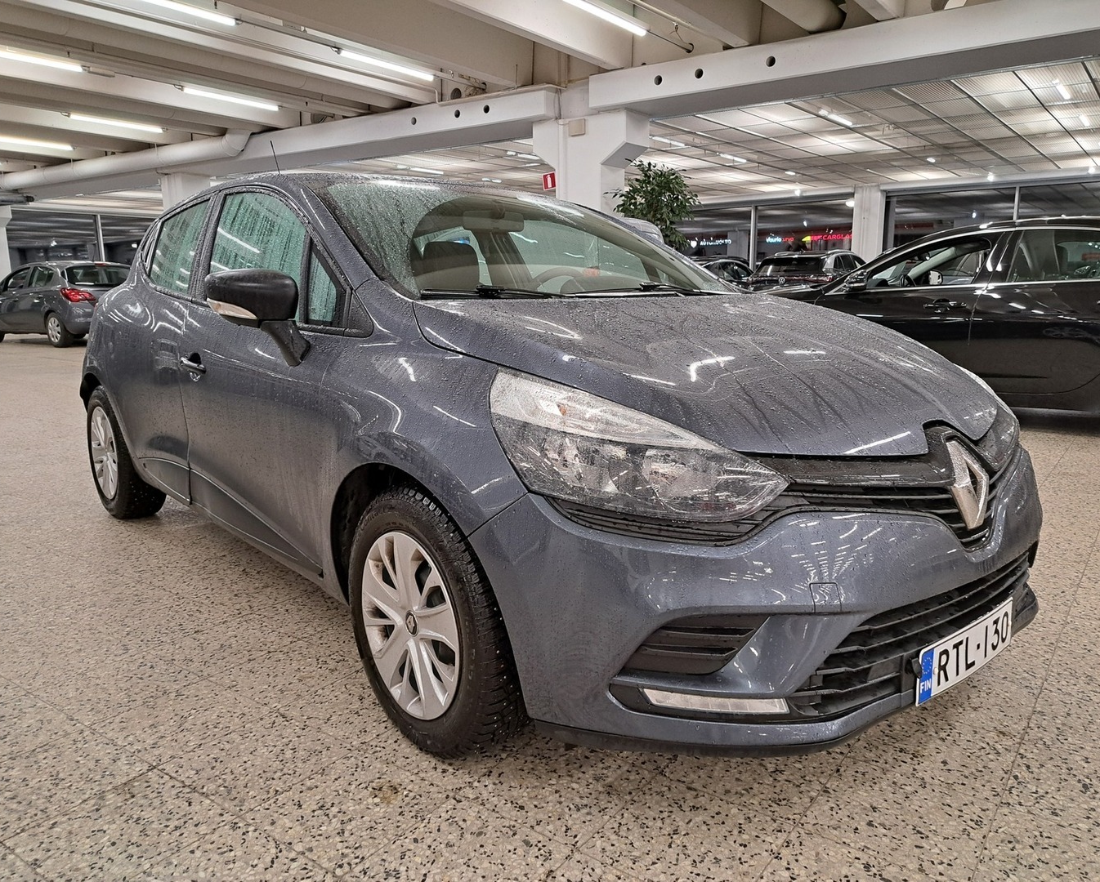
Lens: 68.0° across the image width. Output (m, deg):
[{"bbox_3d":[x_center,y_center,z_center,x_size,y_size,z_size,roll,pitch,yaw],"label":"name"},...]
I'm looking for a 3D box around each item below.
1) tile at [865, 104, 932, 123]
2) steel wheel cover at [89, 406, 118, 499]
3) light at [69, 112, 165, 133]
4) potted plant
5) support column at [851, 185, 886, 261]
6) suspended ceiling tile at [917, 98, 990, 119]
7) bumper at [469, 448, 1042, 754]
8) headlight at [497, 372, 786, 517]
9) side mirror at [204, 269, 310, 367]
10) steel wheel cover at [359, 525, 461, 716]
[{"bbox_3d":[4.686,-4.301,10.747,0.600,0.030,1.170,8,14,37],"label":"tile"},{"bbox_3d":[-2.023,0.055,3.732,0.060,0.423,0.423,-9,14,-41],"label":"steel wheel cover"},{"bbox_3d":[-6.803,-4.985,12.806,0.090,0.090,1.500,8,14,36],"label":"light"},{"bbox_3d":[1.212,-1.958,9.391,0.988,2.410,0.969,0,11,0],"label":"potted plant"},{"bbox_3d":[7.208,-4.149,18.648,0.571,3.234,0.420,8,14,36],"label":"support column"},{"bbox_3d":[5.162,-4.233,10.379,0.600,0.030,1.170,8,14,37],"label":"suspended ceiling tile"},{"bbox_3d":[0.682,0.261,1.920,1.710,0.530,0.600,-9,14,-41],"label":"bumper"},{"bbox_3d":[0.143,0.009,1.553,0.370,0.280,0.470,-9,14,-40],"label":"headlight"},{"bbox_3d":[-0.755,-0.318,2.122,0.210,0.255,0.235,-9,14,-40],"label":"side mirror"},{"bbox_3d":[-0.308,0.410,1.825,0.060,0.423,0.423,-9,14,-39],"label":"steel wheel cover"}]

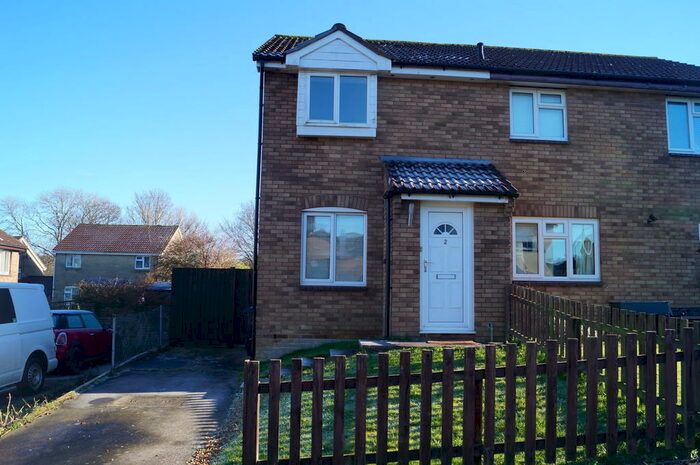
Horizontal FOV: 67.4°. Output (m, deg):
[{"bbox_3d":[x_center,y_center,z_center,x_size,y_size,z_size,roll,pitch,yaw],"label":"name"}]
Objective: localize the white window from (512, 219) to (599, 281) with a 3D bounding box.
[{"bbox_3d":[3.884,0.319,9.879,1.713,1.185,0.100,2,-6,-6],"label":"white window"}]

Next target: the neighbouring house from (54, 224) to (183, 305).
[{"bbox_3d":[-19.139,3.116,45.038,8.500,7.450,7.700,1,-6,0],"label":"neighbouring house"}]

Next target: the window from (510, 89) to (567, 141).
[{"bbox_3d":[3.636,-2.268,10.114,1.154,0.995,0.100,2,-6,-6],"label":"window"}]

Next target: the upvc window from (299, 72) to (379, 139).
[{"bbox_3d":[-0.233,-2.331,9.528,1.452,1.186,0.160,2,-6,-6],"label":"upvc window"}]

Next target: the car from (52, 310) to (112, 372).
[{"bbox_3d":[-7.341,2.704,13.402,1.700,1.410,3.700,2,-6,-6],"label":"car"}]

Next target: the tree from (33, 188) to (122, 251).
[{"bbox_3d":[-31.428,1.640,59.163,10.970,13.160,10.970,2,-6,-6],"label":"tree"}]

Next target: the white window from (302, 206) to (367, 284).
[{"bbox_3d":[-0.289,0.249,9.444,1.191,1.419,0.100,2,-6,-6],"label":"white window"}]

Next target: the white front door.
[{"bbox_3d":[1.599,0.568,8.632,0.911,2.127,0.100,2,-6,-6],"label":"white front door"}]

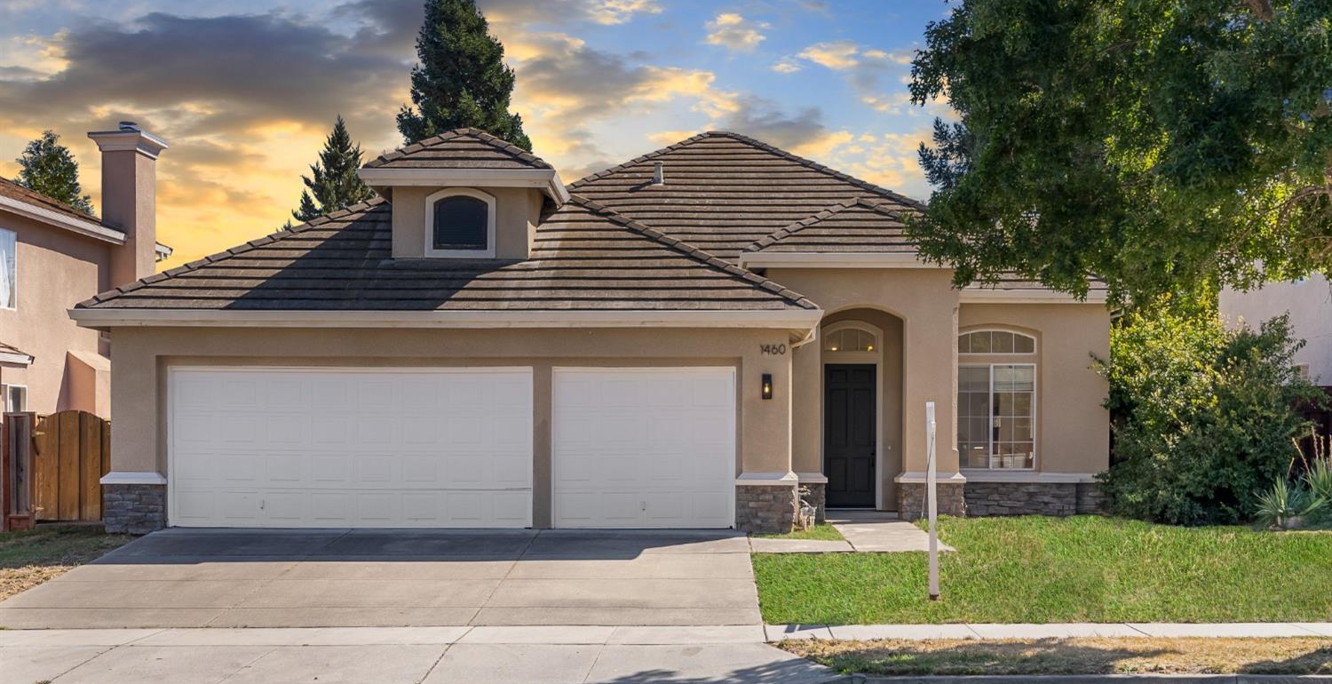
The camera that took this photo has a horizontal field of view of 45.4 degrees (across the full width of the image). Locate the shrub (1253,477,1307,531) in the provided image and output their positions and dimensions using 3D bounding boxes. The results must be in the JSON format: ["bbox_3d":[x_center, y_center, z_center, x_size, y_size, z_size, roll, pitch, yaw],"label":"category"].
[{"bbox_3d":[8.570,2.270,22.200,0.760,0.730,0.740,0,-1,0],"label":"shrub"}]

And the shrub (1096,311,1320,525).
[{"bbox_3d":[8.120,1.080,23.800,3.300,3.100,2.700,0,-1,0],"label":"shrub"}]

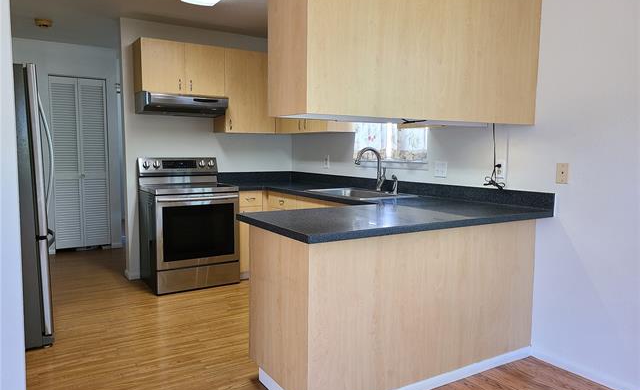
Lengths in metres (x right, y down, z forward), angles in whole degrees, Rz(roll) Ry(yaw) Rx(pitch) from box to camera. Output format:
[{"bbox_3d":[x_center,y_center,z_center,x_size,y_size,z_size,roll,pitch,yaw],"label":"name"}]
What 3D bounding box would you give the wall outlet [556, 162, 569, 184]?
[{"bbox_3d":[1.387,-0.121,2.748,0.014,0.116,0.074,-3,6,-32],"label":"wall outlet"}]

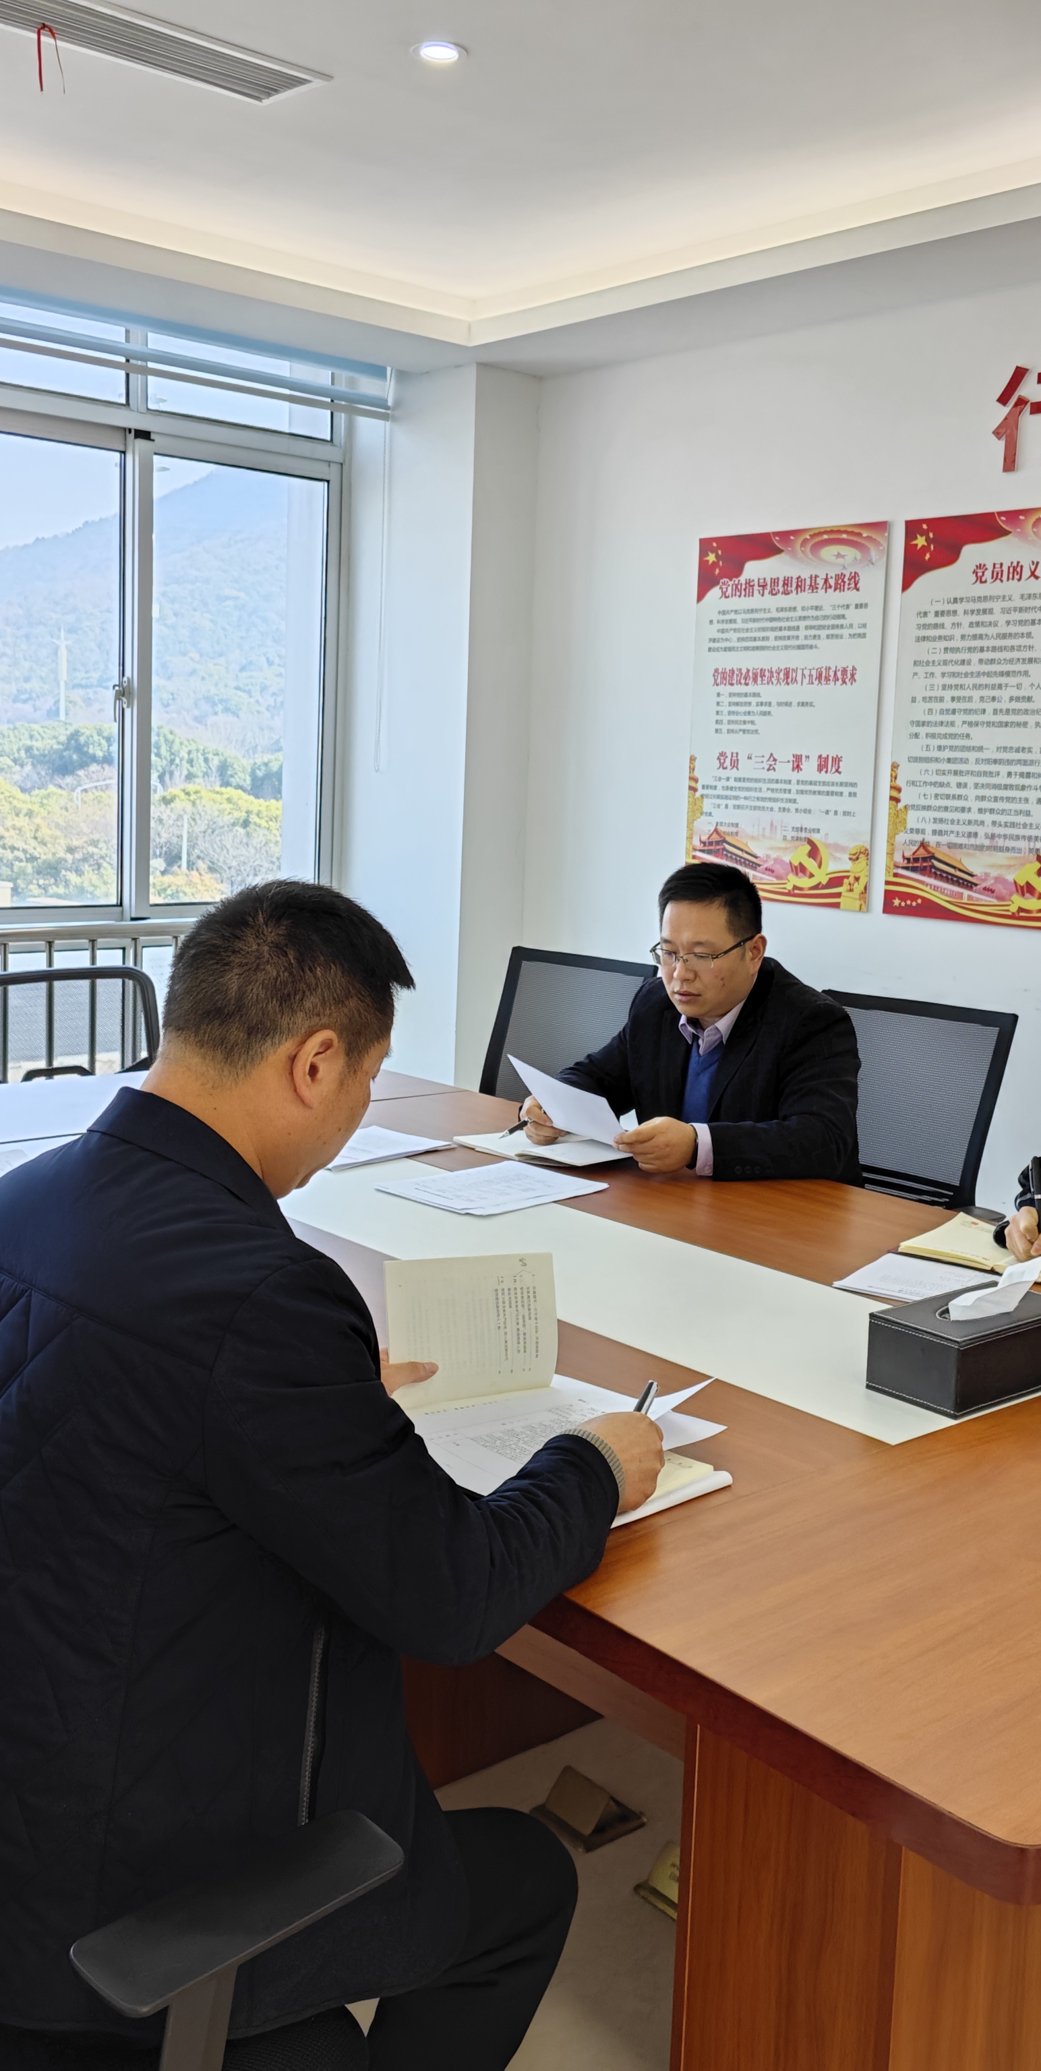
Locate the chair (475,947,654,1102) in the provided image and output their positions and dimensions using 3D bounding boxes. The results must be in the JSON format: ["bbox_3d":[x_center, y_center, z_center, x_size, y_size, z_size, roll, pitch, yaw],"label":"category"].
[{"bbox_3d":[-0.060,0.328,4.014,0.580,0.980,0.550,-5,10,-40],"label":"chair"}]

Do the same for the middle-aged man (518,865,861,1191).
[{"bbox_3d":[0.346,0.320,3.231,0.640,1.240,0.570,-5,10,-40],"label":"middle-aged man"}]

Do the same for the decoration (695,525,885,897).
[{"bbox_3d":[0.668,-0.811,4.719,0.020,0.945,0.630,-5,11,-41],"label":"decoration"}]

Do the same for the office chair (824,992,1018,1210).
[{"bbox_3d":[0.544,0.435,3.396,0.580,0.980,0.550,-5,10,-40],"label":"office chair"}]

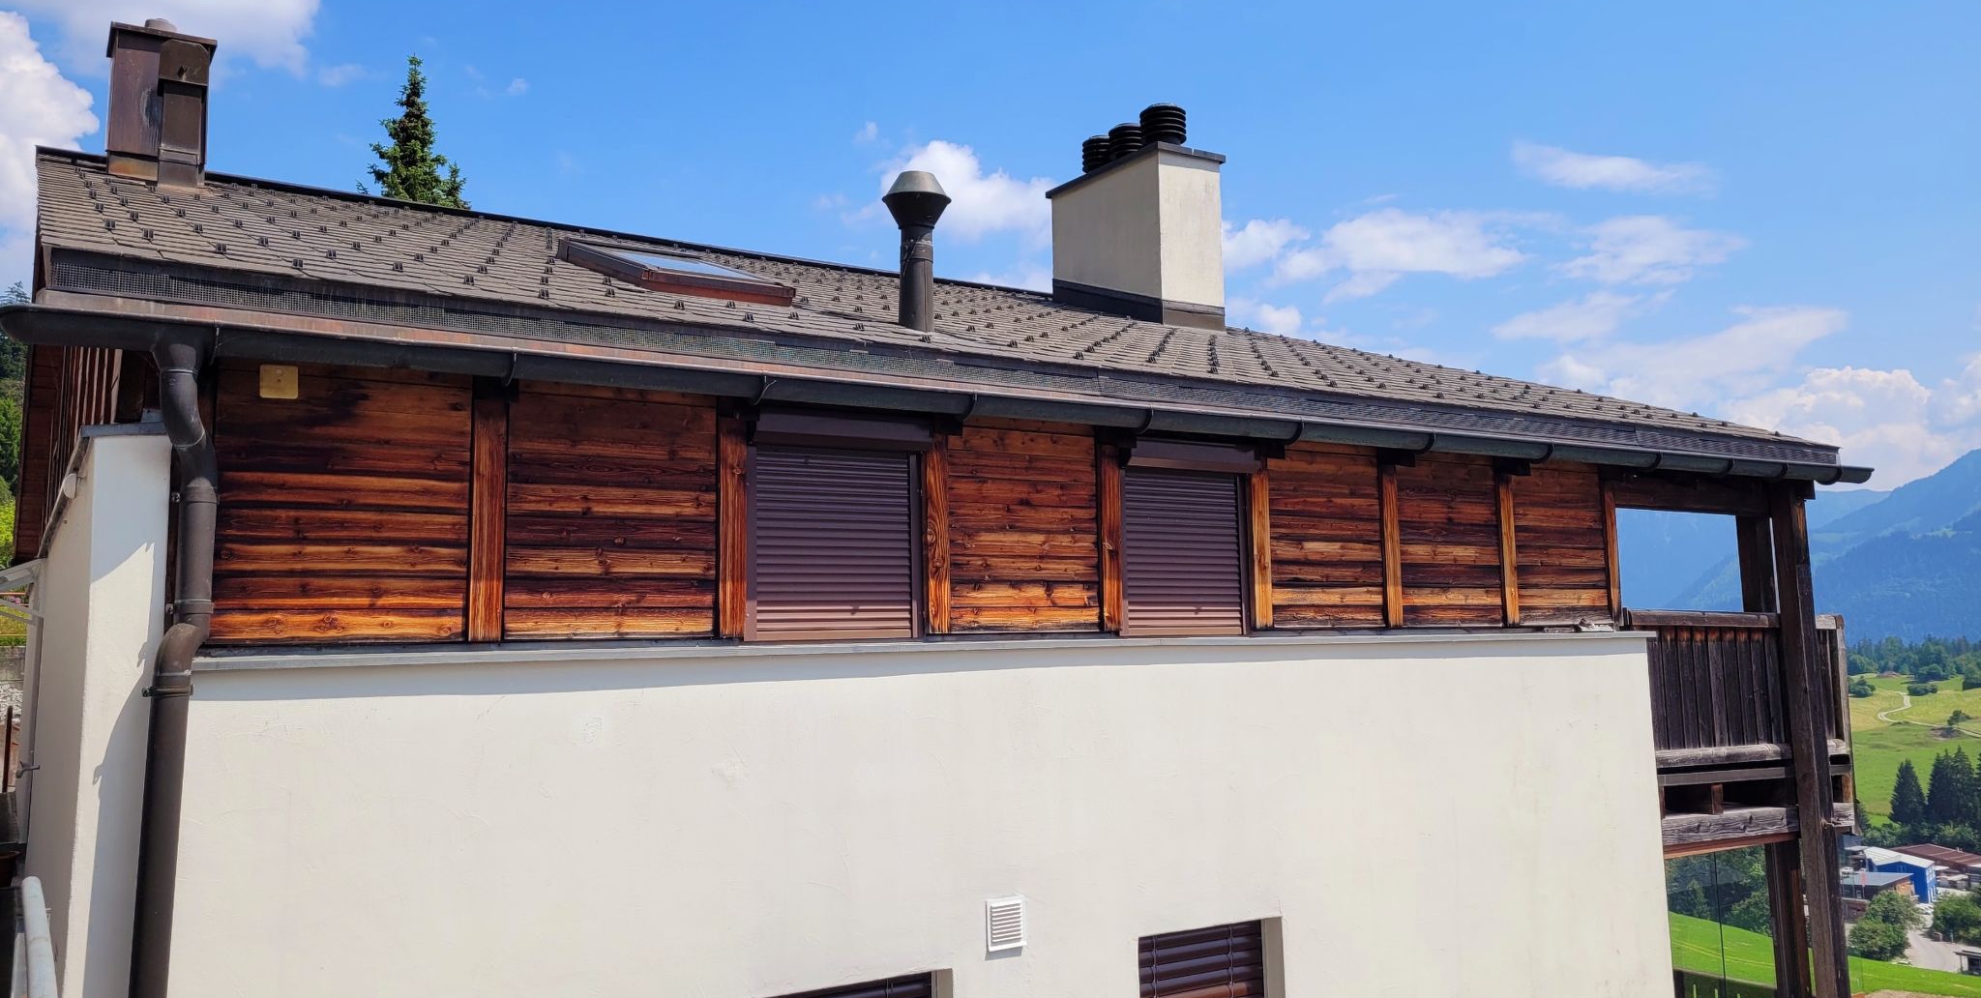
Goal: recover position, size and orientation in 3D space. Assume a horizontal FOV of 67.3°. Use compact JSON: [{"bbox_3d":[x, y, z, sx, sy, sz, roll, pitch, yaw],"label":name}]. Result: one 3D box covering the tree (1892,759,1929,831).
[{"bbox_3d":[197.878,63.740,320.000,8.000,16.000,8.000,4,-8,-32],"label":"tree"}]

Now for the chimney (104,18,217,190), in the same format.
[{"bbox_3d":[-5.897,-2.796,10.588,0.644,1.440,1.050,4,-9,-33],"label":"chimney"}]

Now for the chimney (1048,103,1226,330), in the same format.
[{"bbox_3d":[1.416,-2.646,14.793,0.821,2.308,1.778,4,-9,-33],"label":"chimney"}]

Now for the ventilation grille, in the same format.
[{"bbox_3d":[0.081,1.853,6.493,0.189,0.215,0.040,4,-8,-32],"label":"ventilation grille"}]

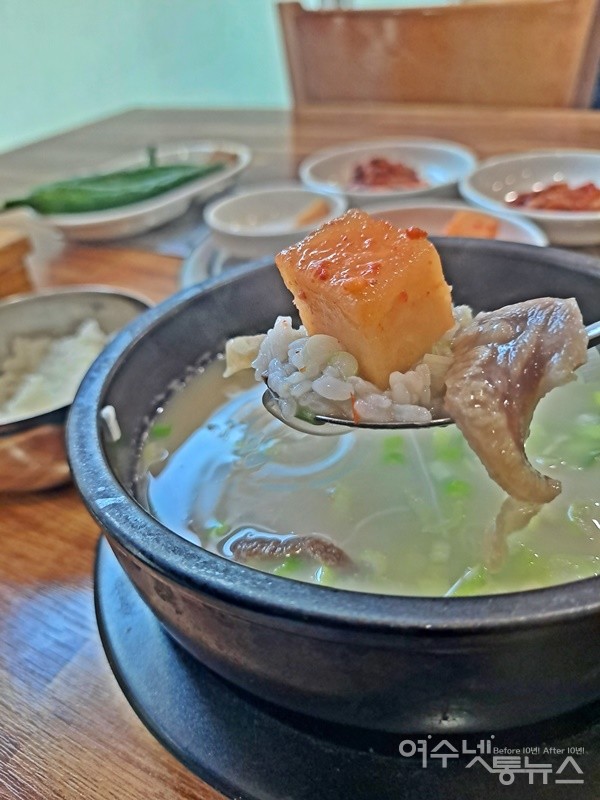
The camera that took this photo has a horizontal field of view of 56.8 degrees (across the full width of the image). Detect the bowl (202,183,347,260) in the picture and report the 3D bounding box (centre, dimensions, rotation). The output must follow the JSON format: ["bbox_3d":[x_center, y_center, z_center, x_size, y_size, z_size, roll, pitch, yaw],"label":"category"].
[{"bbox_3d":[-0.017,-0.125,0.408,0.104,0.031,0.104,-4,38,3],"label":"bowl"}]

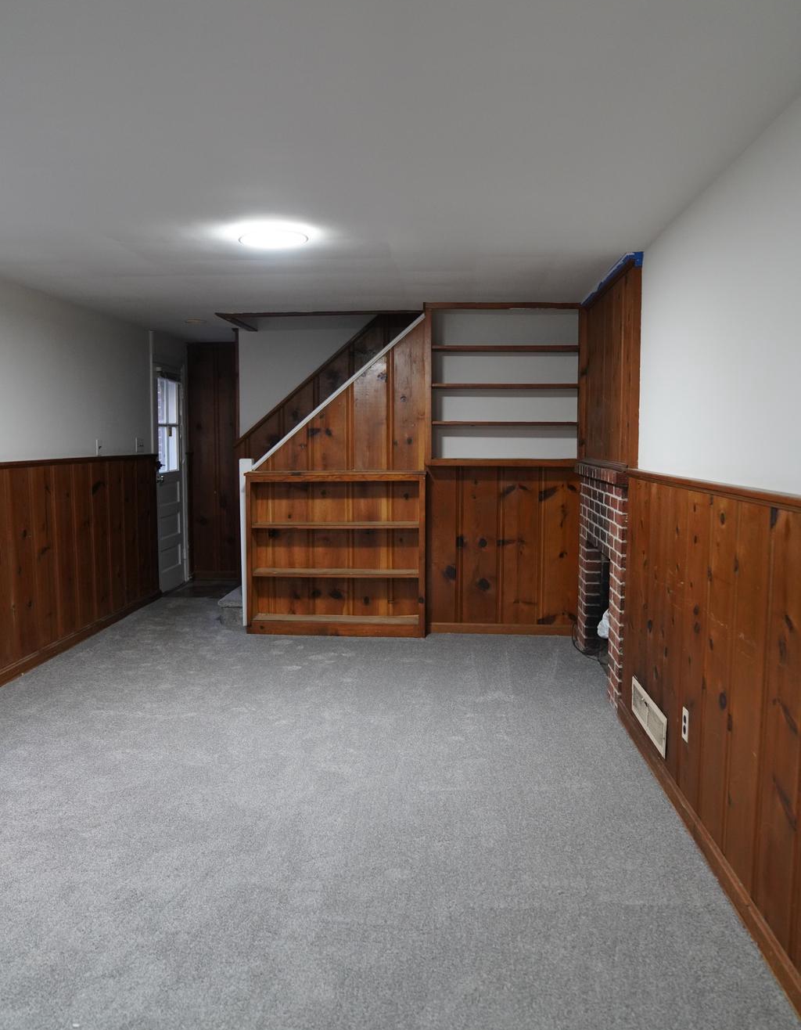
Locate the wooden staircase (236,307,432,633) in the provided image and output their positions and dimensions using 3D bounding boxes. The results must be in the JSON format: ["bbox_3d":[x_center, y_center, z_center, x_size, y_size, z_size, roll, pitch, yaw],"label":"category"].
[{"bbox_3d":[-0.474,-0.264,5.953,1.305,2.153,0.290,0,5,3],"label":"wooden staircase"}]

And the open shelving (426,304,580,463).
[{"bbox_3d":[0.666,-0.852,5.723,0.996,1.054,0.229,0,5,3],"label":"open shelving"}]

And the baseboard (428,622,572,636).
[{"bbox_3d":[0.682,0.780,5.942,0.969,0.078,0.023,0,5,3],"label":"baseboard"}]

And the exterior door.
[{"bbox_3d":[-2.035,-0.319,7.660,0.047,1.924,0.749,0,5,3],"label":"exterior door"}]

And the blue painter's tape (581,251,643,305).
[{"bbox_3d":[1.143,-1.269,4.816,0.061,0.065,1.566,0,5,3],"label":"blue painter's tape"}]

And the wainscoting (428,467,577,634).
[{"bbox_3d":[0.680,0.242,5.913,1.002,1.154,0.047,0,5,3],"label":"wainscoting"}]

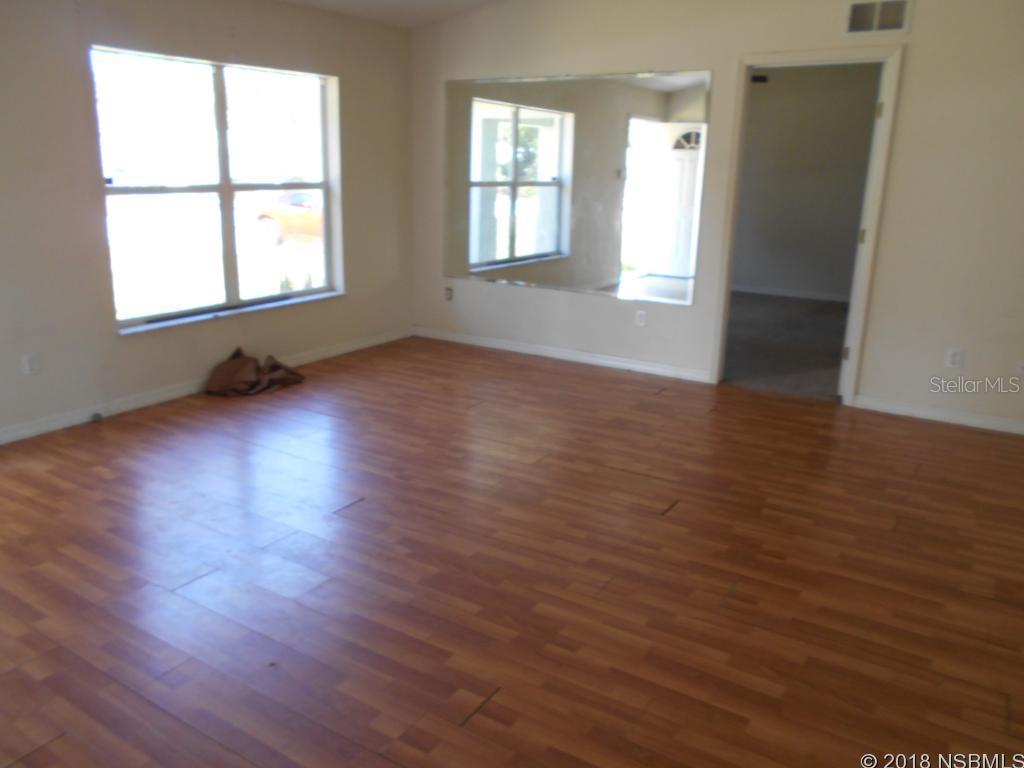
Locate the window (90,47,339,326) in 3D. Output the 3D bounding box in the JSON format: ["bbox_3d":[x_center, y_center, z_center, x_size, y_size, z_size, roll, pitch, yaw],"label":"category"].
[{"bbox_3d":[-1.788,-1.248,4.996,0.110,1.552,1.819,11,18,31],"label":"window"}]

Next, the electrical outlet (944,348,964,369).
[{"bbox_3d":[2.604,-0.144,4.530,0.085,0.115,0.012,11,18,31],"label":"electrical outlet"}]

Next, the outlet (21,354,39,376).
[{"bbox_3d":[-2.528,-0.102,4.039,0.012,0.120,0.080,11,18,31],"label":"outlet"}]

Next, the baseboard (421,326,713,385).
[{"bbox_3d":[0.286,-0.248,6.040,2.688,0.075,0.015,11,18,31],"label":"baseboard"}]

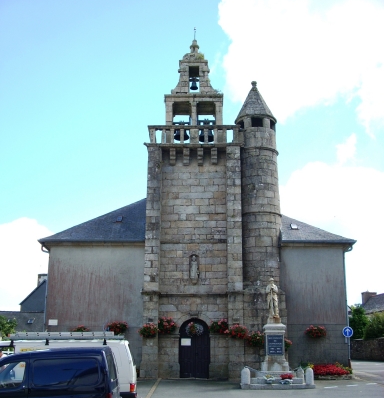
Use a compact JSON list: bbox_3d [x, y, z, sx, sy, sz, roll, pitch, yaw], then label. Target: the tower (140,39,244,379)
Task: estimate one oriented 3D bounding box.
[{"bbox_3d":[0.073,-0.034,29.138,4.755,18.043,4.200,0,-14,0],"label":"tower"}]

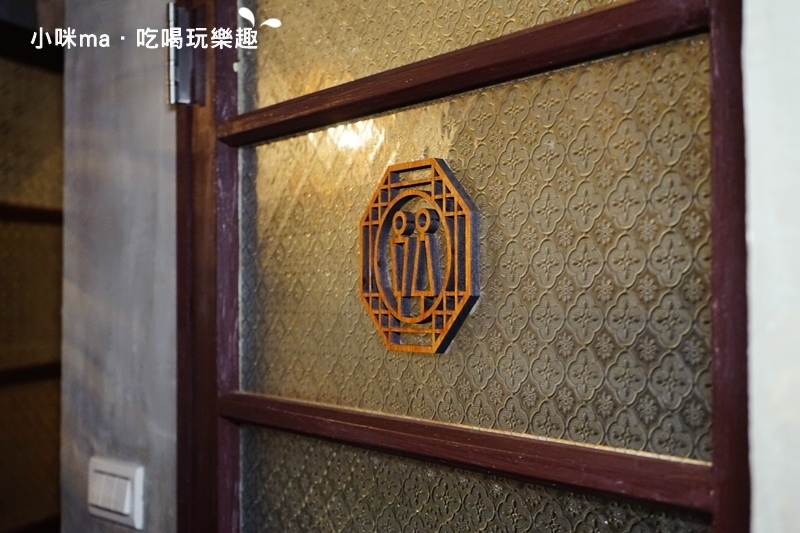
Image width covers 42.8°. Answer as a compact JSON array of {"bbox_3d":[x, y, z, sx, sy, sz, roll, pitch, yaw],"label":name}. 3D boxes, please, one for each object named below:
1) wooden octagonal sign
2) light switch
[{"bbox_3d":[0.013,-0.007,0.797,0.011,0.147,0.138,2,-3,-37],"label":"wooden octagonal sign"},{"bbox_3d":[-0.331,0.262,1.195,0.013,0.071,0.119,2,-3,-40],"label":"light switch"}]

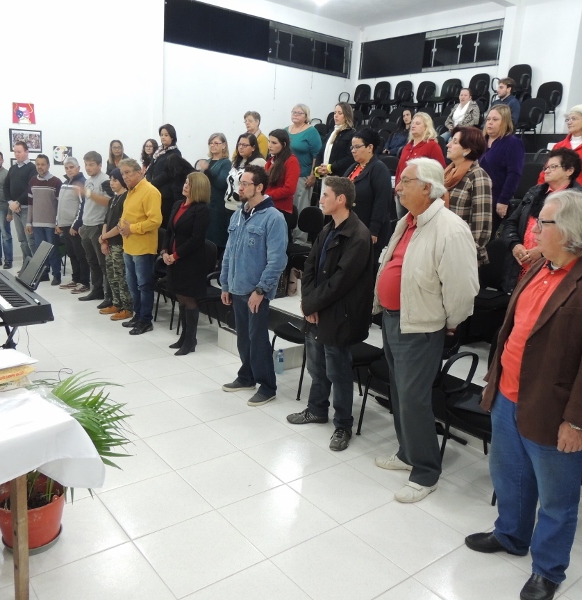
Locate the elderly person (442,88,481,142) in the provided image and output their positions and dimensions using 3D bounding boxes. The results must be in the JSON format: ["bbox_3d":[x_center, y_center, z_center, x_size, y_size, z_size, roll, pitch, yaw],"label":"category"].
[{"bbox_3d":[2.723,-2.780,9.048,0.660,1.304,0.500,-7,17,-38],"label":"elderly person"}]

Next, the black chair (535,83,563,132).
[{"bbox_3d":[4.336,-3.310,9.598,0.560,0.910,0.510,-7,17,-38],"label":"black chair"}]

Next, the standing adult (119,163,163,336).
[{"bbox_3d":[-1.535,-0.542,5.649,0.540,1.730,0.420,14,17,39],"label":"standing adult"}]

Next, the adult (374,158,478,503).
[{"bbox_3d":[0.700,0.183,2.996,0.430,1.790,0.550,-1,14,-19],"label":"adult"}]

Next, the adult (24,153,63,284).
[{"bbox_3d":[-3.384,-1.124,7.743,0.520,1.750,0.330,4,13,1],"label":"adult"}]

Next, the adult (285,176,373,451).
[{"bbox_3d":[0.277,0.071,3.568,0.400,1.690,0.520,-6,16,-35],"label":"adult"}]

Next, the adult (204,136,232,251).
[{"bbox_3d":[-0.920,-1.139,6.736,0.460,1.697,0.340,13,16,35],"label":"adult"}]

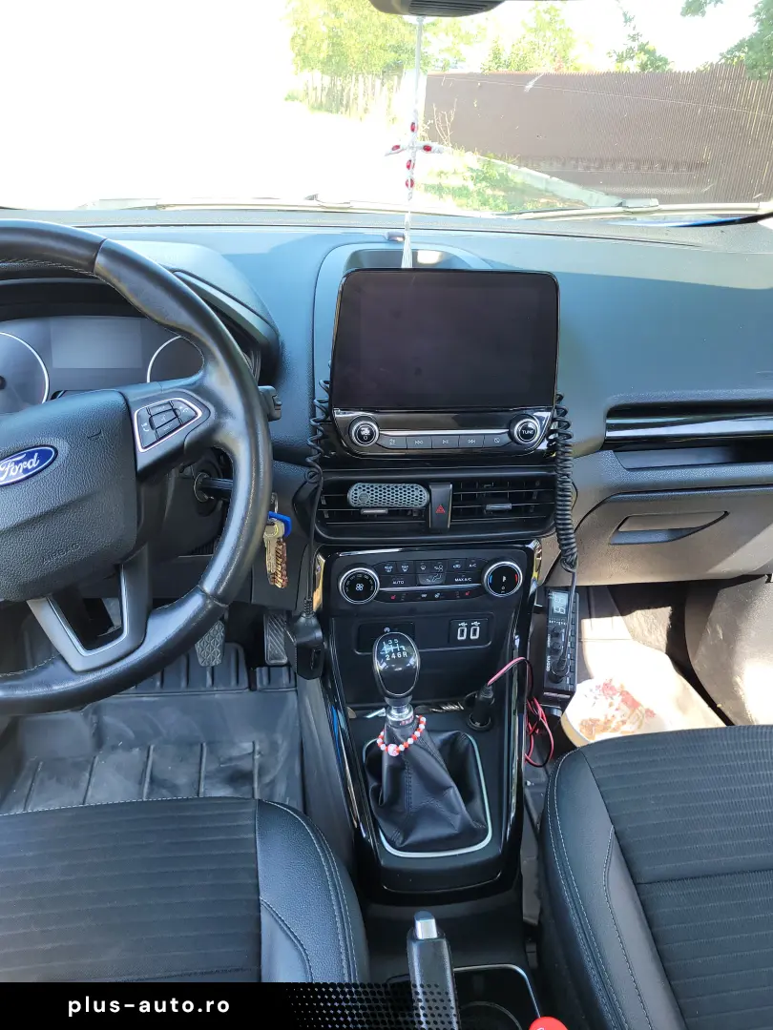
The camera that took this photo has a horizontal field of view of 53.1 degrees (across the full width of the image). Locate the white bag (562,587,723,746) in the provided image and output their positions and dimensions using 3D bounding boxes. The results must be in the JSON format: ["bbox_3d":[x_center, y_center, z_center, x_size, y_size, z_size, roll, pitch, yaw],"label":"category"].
[{"bbox_3d":[0.419,0.258,1.301,0.250,0.150,0.280,-1,28,-7],"label":"white bag"}]

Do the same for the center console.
[{"bbox_3d":[0.053,0.076,0.790,0.260,0.630,0.280,-2,28,-9],"label":"center console"}]

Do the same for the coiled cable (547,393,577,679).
[{"bbox_3d":[0.196,0.037,0.877,0.050,0.340,0.080,-2,28,-9],"label":"coiled cable"}]

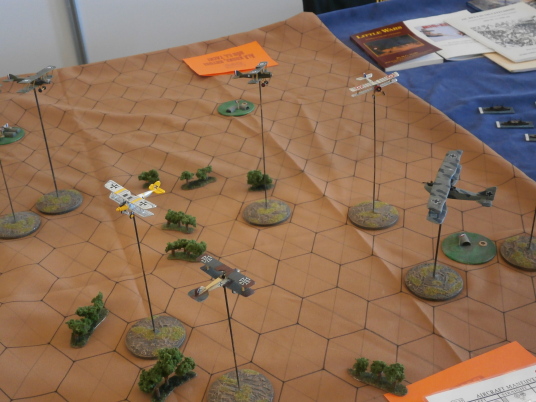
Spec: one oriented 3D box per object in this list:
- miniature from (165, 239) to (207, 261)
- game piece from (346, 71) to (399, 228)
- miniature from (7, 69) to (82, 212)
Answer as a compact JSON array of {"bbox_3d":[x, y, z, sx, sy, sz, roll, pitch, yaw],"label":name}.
[{"bbox_3d":[-0.101,0.058,0.888,0.048,0.024,0.020,2,33,10],"label":"miniature"},{"bbox_3d":[0.132,-0.061,0.895,0.067,0.189,0.065,-15,34,-17],"label":"game piece"},{"bbox_3d":[-0.300,-0.079,0.971,0.070,0.193,0.080,7,34,18],"label":"miniature"}]

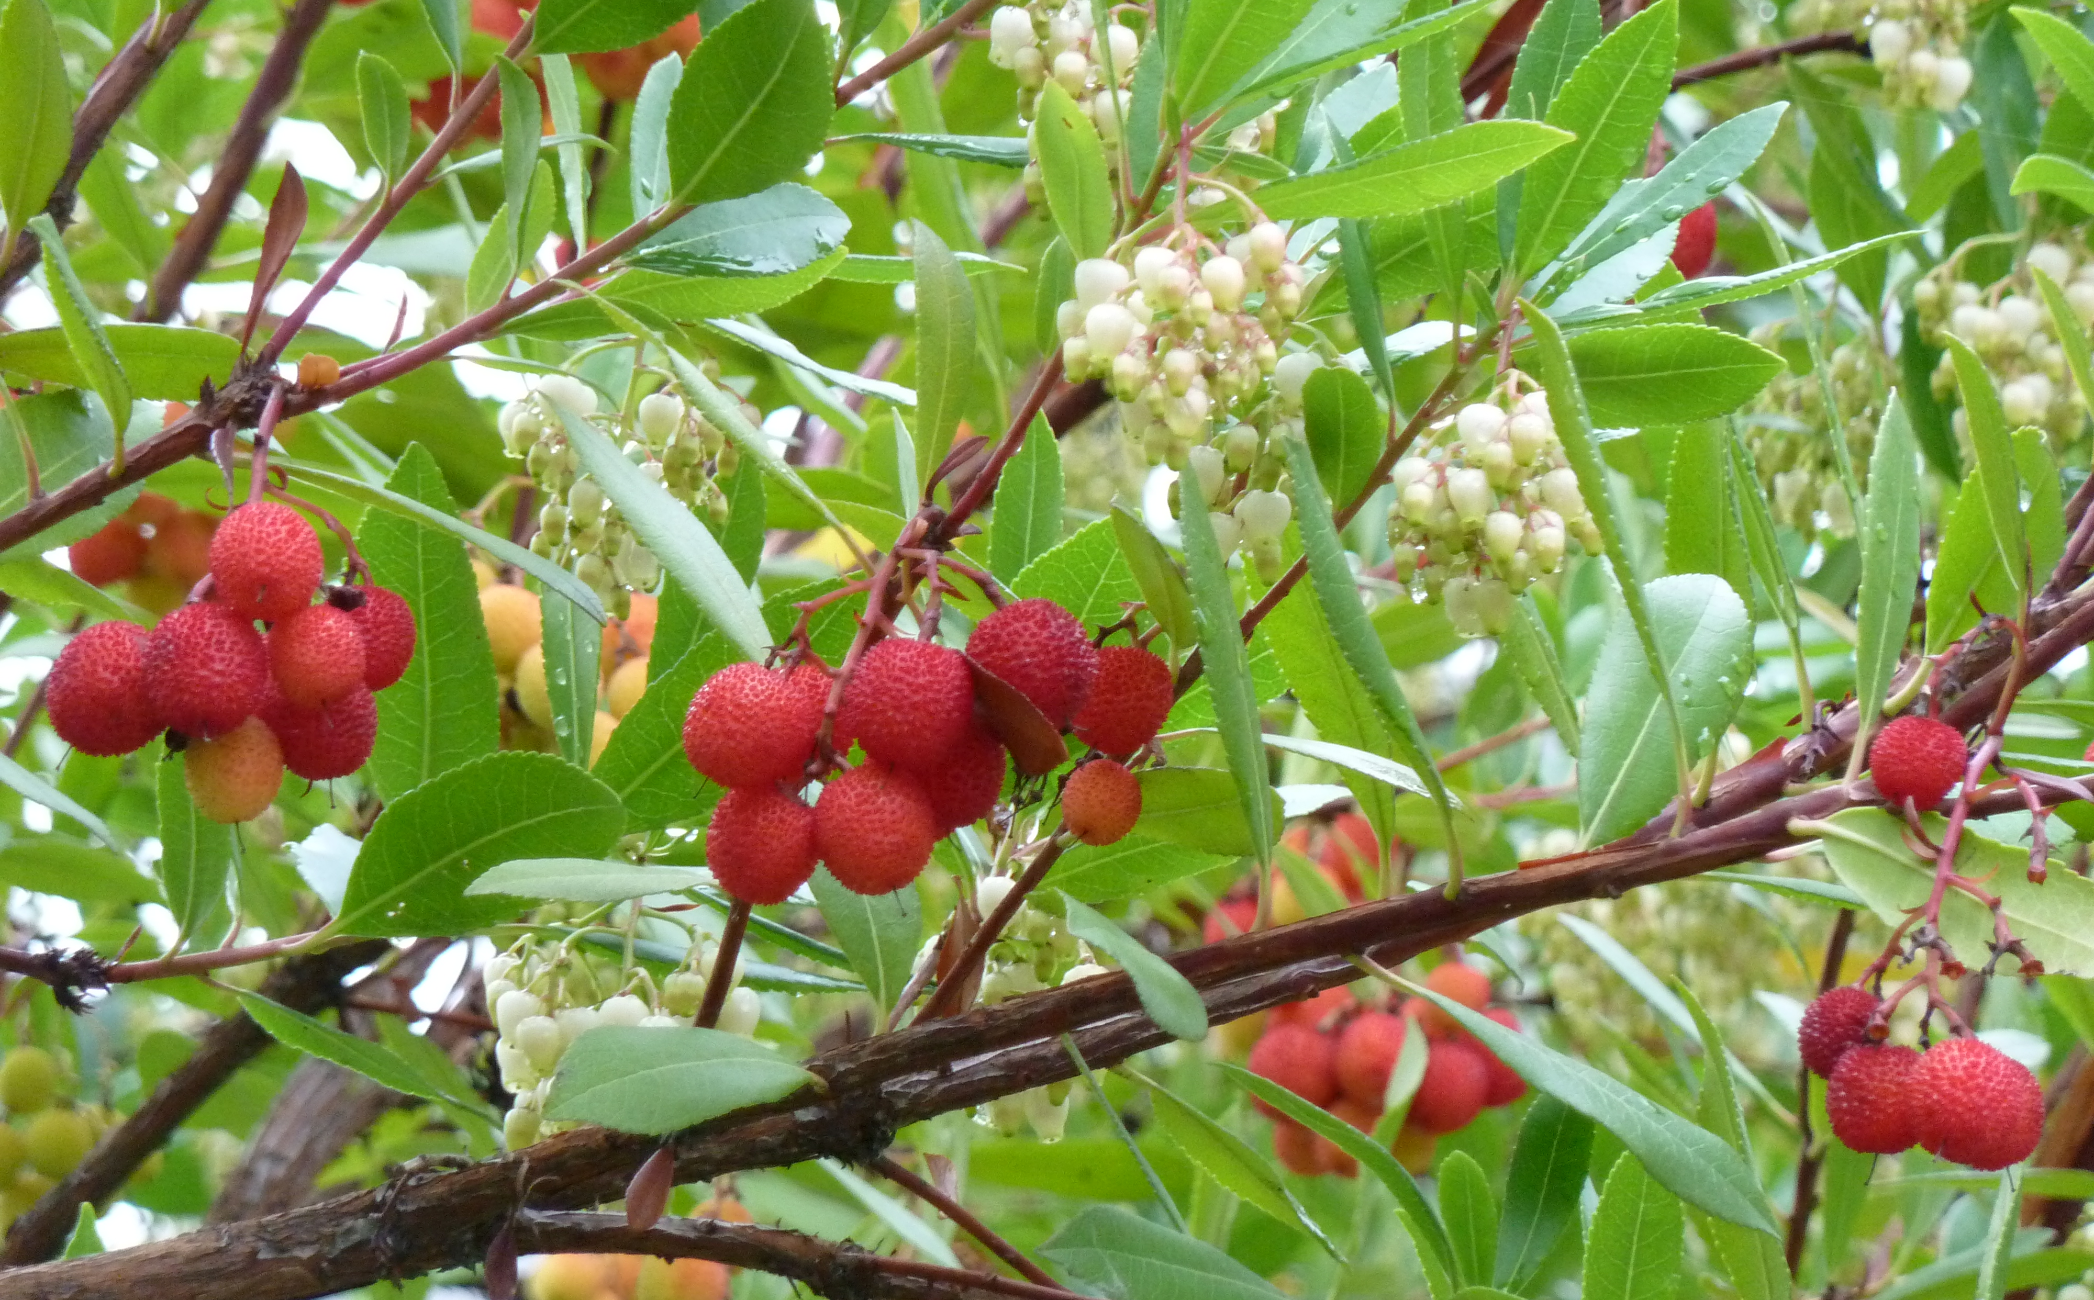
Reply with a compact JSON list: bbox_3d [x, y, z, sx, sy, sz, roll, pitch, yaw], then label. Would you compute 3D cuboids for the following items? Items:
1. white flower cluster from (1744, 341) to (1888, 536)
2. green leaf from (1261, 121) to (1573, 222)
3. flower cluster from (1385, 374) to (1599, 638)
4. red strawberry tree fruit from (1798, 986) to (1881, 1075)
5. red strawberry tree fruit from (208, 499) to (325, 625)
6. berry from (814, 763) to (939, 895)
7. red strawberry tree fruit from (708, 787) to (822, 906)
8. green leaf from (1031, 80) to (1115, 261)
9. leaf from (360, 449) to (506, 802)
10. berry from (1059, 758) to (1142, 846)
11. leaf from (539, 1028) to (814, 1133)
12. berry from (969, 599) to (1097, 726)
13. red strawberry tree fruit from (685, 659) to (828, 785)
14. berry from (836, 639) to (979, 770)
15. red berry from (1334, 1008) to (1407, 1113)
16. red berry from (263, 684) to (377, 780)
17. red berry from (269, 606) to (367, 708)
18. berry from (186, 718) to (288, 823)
[{"bbox_3d":[0.146,-0.041,3.000,0.027,0.039,0.027,0,-10,0],"label":"white flower cluster"},{"bbox_3d":[0.060,-0.079,2.610,0.056,0.014,0.009,-10,-30,1],"label":"green leaf"},{"bbox_3d":[0.069,-0.022,2.430,0.033,0.040,0.030,0,-10,0],"label":"flower cluster"},{"bbox_3d":[0.122,0.059,2.420,0.013,0.014,0.014,0,-10,0],"label":"red strawberry tree fruit"},{"bbox_3d":[-0.129,-0.015,2.595,0.019,0.020,0.019,0,-10,0],"label":"red strawberry tree fruit"},{"bbox_3d":[-0.028,0.029,2.590,0.021,0.022,0.021,0,-10,0],"label":"berry"},{"bbox_3d":[-0.047,0.032,2.600,0.019,0.019,0.019,0,-5,0],"label":"red strawberry tree fruit"},{"bbox_3d":[0.004,-0.080,2.630,0.013,0.032,0.006,-13,8,-10],"label":"green leaf"},{"bbox_3d":[-0.103,-0.003,2.640,0.024,0.064,0.006,-1,-6,0],"label":"leaf"},{"bbox_3d":[0.009,0.025,2.600,0.013,0.014,0.013,0,-10,0],"label":"berry"},{"bbox_3d":[-0.061,0.071,2.600,0.046,0.017,0.007,-8,-26,-4],"label":"leaf"},{"bbox_3d":[-0.003,0.002,2.600,0.022,0.021,0.021,0,-10,0],"label":"berry"},{"bbox_3d":[-0.044,0.012,2.380,0.020,0.019,0.020,0,-10,0],"label":"red strawberry tree fruit"},{"bbox_3d":[-0.021,0.008,2.380,0.021,0.020,0.020,0,-10,0],"label":"berry"},{"bbox_3d":[0.054,0.067,2.580,0.014,0.016,0.015,0,-10,0],"label":"red berry"},{"bbox_3d":[-0.121,0.012,2.610,0.019,0.019,0.019,0,-10,0],"label":"red berry"},{"bbox_3d":[-0.110,0.001,2.380,0.015,0.015,0.015,0,-10,0],"label":"red berry"},{"bbox_3d":[-0.135,0.019,2.605,0.017,0.018,0.017,0,-10,0],"label":"berry"}]

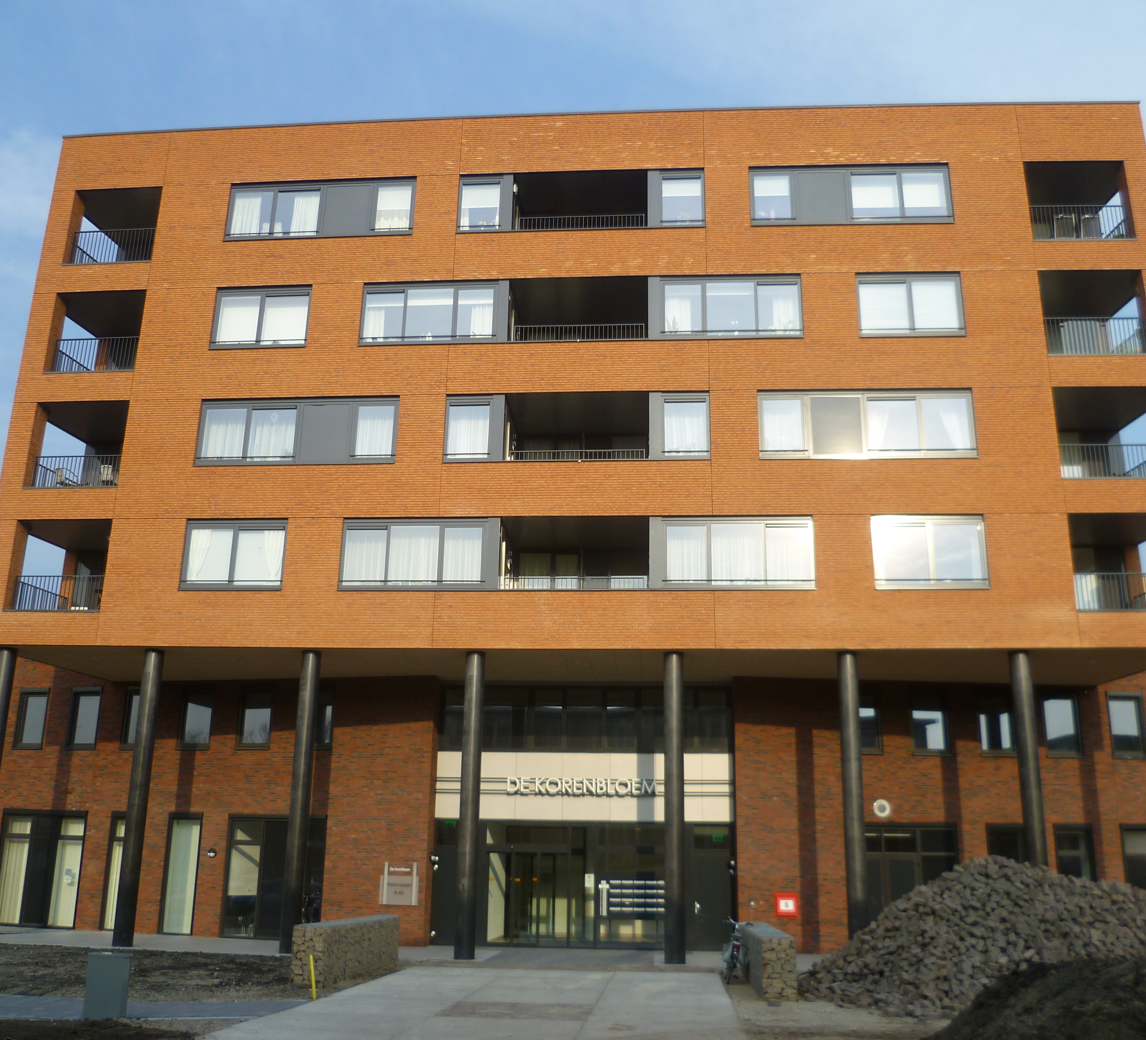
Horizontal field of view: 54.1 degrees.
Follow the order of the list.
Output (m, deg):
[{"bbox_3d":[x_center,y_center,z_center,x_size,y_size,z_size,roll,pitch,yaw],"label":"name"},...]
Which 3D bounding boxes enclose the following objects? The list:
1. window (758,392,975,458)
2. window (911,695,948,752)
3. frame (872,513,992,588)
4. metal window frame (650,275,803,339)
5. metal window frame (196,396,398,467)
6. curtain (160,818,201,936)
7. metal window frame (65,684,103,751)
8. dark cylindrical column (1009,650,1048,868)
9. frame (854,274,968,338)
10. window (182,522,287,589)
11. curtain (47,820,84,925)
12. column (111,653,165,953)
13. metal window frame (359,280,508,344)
[{"bbox_3d":[6.609,-2.162,25.291,4.813,1.668,0.150,0,-17,5],"label":"window"},{"bbox_3d":[8.821,5.038,27.666,0.983,1.480,0.120,2,-17,-4],"label":"window"},{"bbox_3d":[7.860,0.706,24.680,2.461,1.679,0.150,0,-17,4],"label":"frame"},{"bbox_3d":[3.586,-4.999,26.407,3.601,1.635,0.150,0,-17,5],"label":"metal window frame"},{"bbox_3d":[-6.564,-2.109,26.674,4.914,1.727,0.150,0,-17,4],"label":"metal window frame"},{"bbox_3d":[-9.988,9.113,28.703,0.844,2.837,0.120,-3,-18,13],"label":"curtain"},{"bbox_3d":[-13.352,5.437,30.678,0.935,1.718,0.150,-3,-17,13],"label":"metal window frame"},{"bbox_3d":[9.515,5.894,23.298,0.430,6.374,0.430,0,-17,4],"label":"dark cylindrical column"},{"bbox_3d":[7.963,-5.079,26.458,2.442,1.656,0.150,0,-17,4],"label":"frame"},{"bbox_3d":[-7.712,0.803,25.540,2.401,1.673,0.150,0,-17,5],"label":"window"},{"bbox_3d":[-13.209,9.213,29.323,0.731,2.726,0.100,-3,-17,13],"label":"curtain"},{"bbox_3d":[-9.486,5.981,24.619,0.420,6.430,0.420,0,-17,5],"label":"column"},{"bbox_3d":[-3.368,-5.034,27.319,3.644,1.704,0.150,0,-17,4],"label":"metal window frame"}]

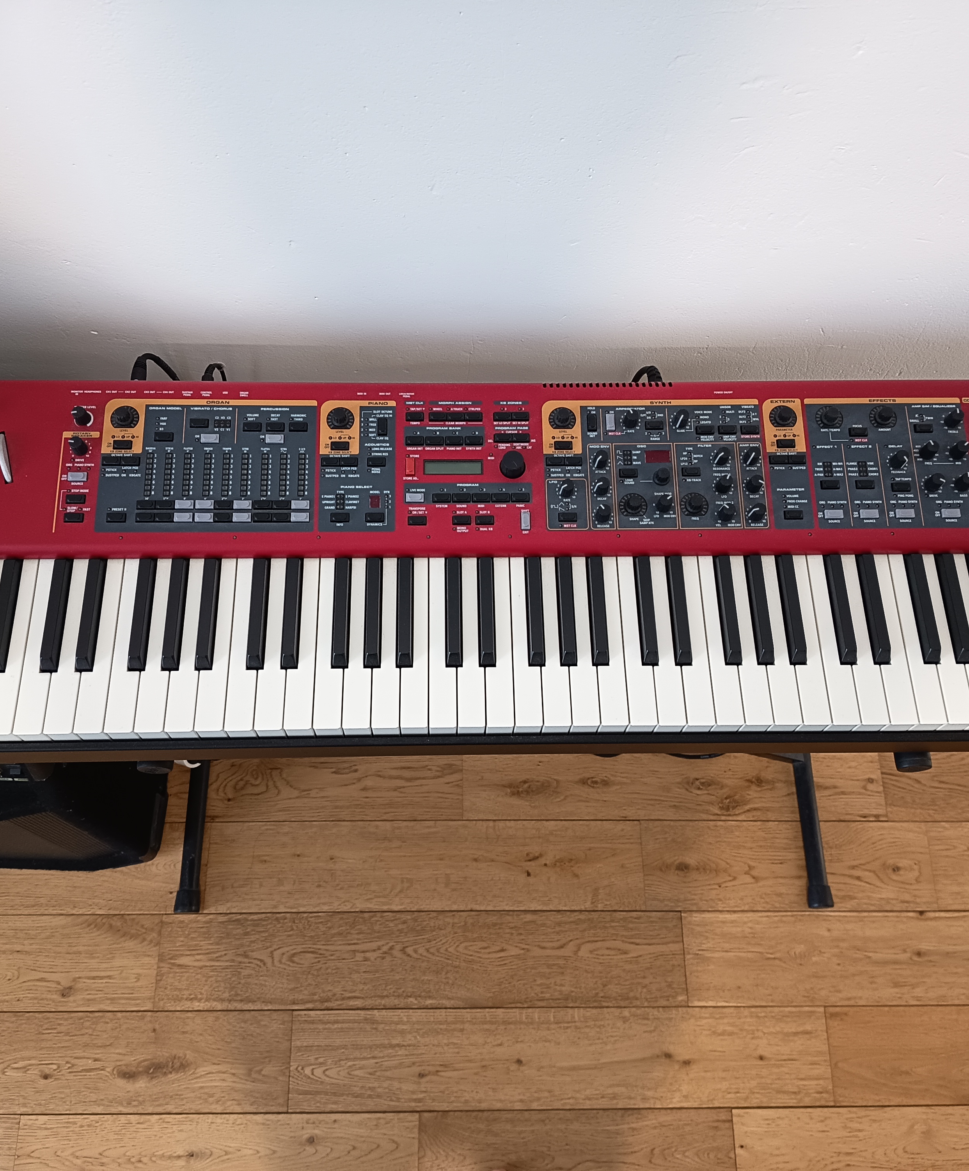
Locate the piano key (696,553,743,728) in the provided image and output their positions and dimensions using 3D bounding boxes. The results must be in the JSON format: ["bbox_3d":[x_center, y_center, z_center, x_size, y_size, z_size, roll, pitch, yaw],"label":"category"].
[{"bbox_3d":[0.198,0.048,0.915,0.023,0.020,0.151,0,67,-2],"label":"piano key"}]

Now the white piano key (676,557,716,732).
[{"bbox_3d":[0.176,0.049,0.915,0.023,0.021,0.150,0,67,-2],"label":"white piano key"}]

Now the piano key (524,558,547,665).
[{"bbox_3d":[0.043,0.020,0.905,0.013,0.013,0.097,0,67,-2],"label":"piano key"}]

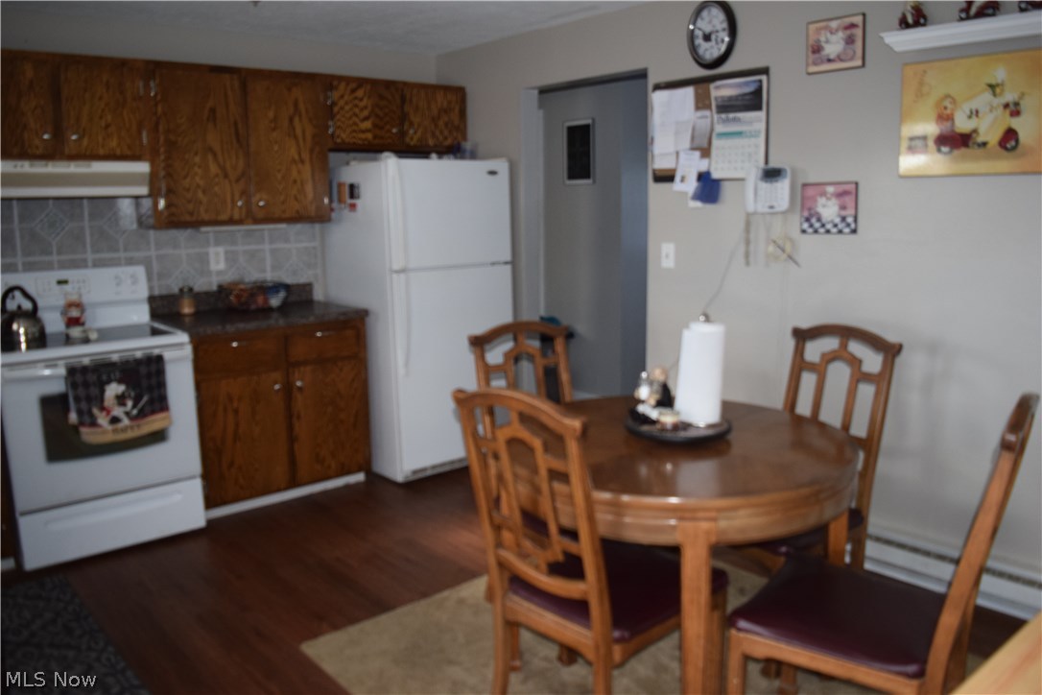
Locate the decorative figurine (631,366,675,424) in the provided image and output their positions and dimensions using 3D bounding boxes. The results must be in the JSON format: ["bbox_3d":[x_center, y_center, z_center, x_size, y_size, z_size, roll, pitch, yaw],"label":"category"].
[{"bbox_3d":[0.439,0.155,2.565,0.125,0.170,0.125,-11,15,-43],"label":"decorative figurine"}]

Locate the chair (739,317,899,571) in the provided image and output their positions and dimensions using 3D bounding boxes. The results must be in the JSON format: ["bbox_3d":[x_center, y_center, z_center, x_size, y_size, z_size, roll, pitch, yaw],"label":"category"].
[{"bbox_3d":[0.875,0.464,2.620,0.560,1.010,0.460,-7,12,-30],"label":"chair"}]

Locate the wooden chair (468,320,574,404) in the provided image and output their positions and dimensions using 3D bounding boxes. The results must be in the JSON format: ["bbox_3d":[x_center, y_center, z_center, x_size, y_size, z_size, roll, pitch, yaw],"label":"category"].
[{"bbox_3d":[0.173,0.458,2.848,0.480,1.030,0.570,-8,13,-33],"label":"wooden chair"}]

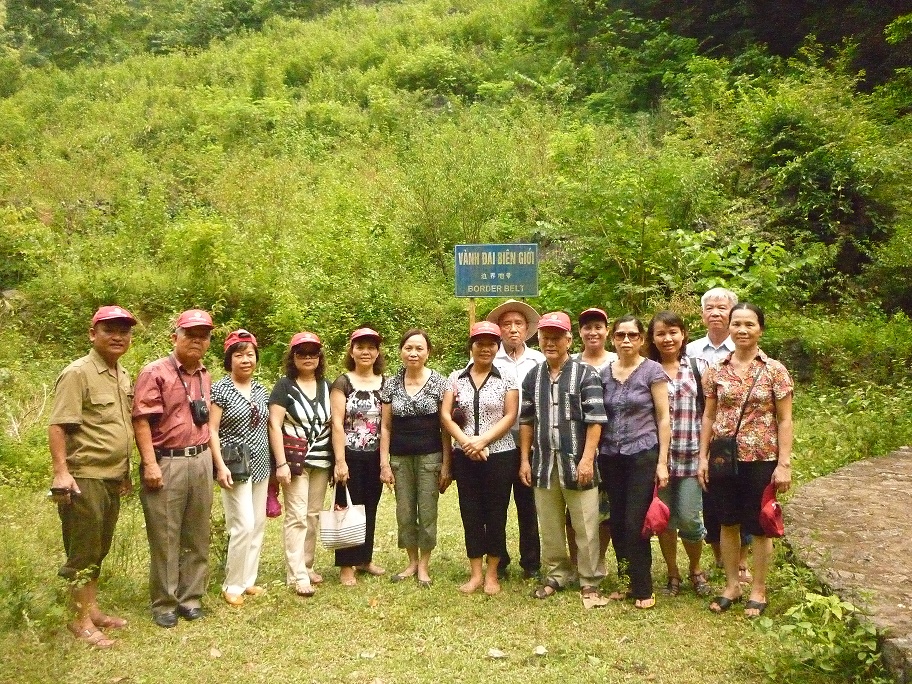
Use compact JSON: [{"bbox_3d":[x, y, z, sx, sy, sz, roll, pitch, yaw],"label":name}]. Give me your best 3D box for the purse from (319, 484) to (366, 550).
[{"bbox_3d":[-0.689,1.069,5.280,0.280,0.390,0.120,0,0,-18],"label":"purse"}]

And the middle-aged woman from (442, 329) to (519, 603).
[{"bbox_3d":[0.144,0.671,5.120,0.460,1.584,0.310,1,1,14],"label":"middle-aged woman"}]

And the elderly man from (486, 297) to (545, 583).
[{"bbox_3d":[0.334,0.592,5.420,0.520,1.727,0.360,1,1,-2],"label":"elderly man"}]

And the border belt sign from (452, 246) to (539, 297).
[{"bbox_3d":[0.326,-0.572,7.000,0.664,0.423,0.030,1,1,5],"label":"border belt sign"}]

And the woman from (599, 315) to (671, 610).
[{"bbox_3d":[1.008,0.657,4.880,0.460,1.611,0.330,1,1,32],"label":"woman"}]

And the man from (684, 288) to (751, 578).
[{"bbox_3d":[1.597,0.535,5.266,0.490,1.700,0.310,0,0,18],"label":"man"}]

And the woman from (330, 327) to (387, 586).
[{"bbox_3d":[-0.596,0.694,5.476,0.430,1.555,0.300,0,0,-14],"label":"woman"}]

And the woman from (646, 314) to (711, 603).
[{"bbox_3d":[1.302,0.635,5.020,0.440,1.623,0.330,1,1,25],"label":"woman"}]

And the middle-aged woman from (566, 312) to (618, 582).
[{"bbox_3d":[0.845,0.603,5.376,0.430,1.610,0.300,0,0,9],"label":"middle-aged woman"}]

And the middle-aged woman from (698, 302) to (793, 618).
[{"bbox_3d":[1.544,0.600,4.616,0.490,1.590,0.320,0,0,24],"label":"middle-aged woman"}]

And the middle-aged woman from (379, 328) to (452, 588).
[{"bbox_3d":[-0.246,0.689,5.280,0.460,1.543,0.300,1,1,-2],"label":"middle-aged woman"}]

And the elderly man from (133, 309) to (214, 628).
[{"bbox_3d":[-1.540,0.667,4.736,0.470,1.670,0.330,-1,0,-35],"label":"elderly man"}]

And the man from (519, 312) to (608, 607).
[{"bbox_3d":[0.616,0.630,4.976,0.520,1.610,0.330,0,0,20],"label":"man"}]

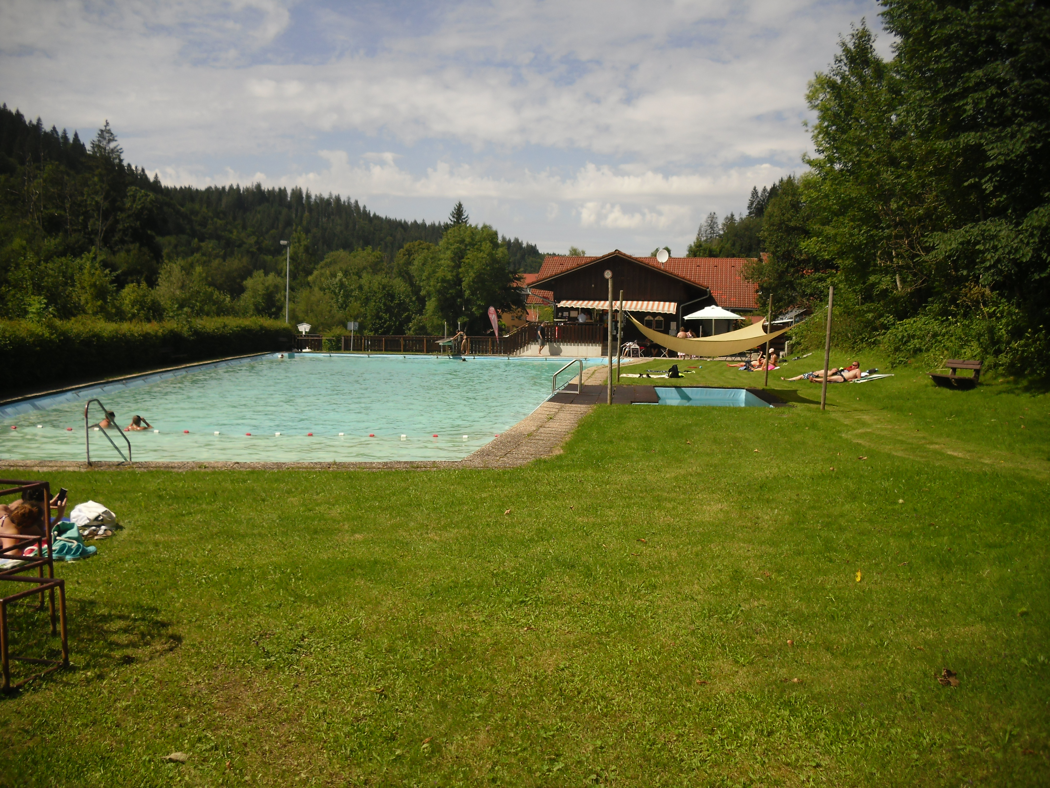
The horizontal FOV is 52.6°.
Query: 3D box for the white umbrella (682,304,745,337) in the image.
[{"bbox_3d":[9.715,-3.173,54.899,3.150,2.820,3.150,2,4,10],"label":"white umbrella"}]

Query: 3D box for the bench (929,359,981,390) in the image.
[{"bbox_3d":[12.166,-0.545,30.021,1.400,0.800,0.620,5,5,38],"label":"bench"}]

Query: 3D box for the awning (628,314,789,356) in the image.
[{"bbox_3d":[4.937,-1.616,29.252,4.100,1.150,6.000,2,4,6],"label":"awning"}]

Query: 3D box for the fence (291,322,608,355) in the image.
[{"bbox_3d":[-4.334,-3.045,56.335,17.000,1.750,0.350,2,4,9],"label":"fence"}]

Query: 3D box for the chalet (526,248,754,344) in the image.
[{"bbox_3d":[7.114,-5.092,61.581,12.400,5.600,12.300,2,4,10],"label":"chalet"}]

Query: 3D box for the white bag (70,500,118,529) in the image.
[{"bbox_3d":[-3.972,1.115,9.763,0.420,0.220,0.320,0,5,-22],"label":"white bag"}]

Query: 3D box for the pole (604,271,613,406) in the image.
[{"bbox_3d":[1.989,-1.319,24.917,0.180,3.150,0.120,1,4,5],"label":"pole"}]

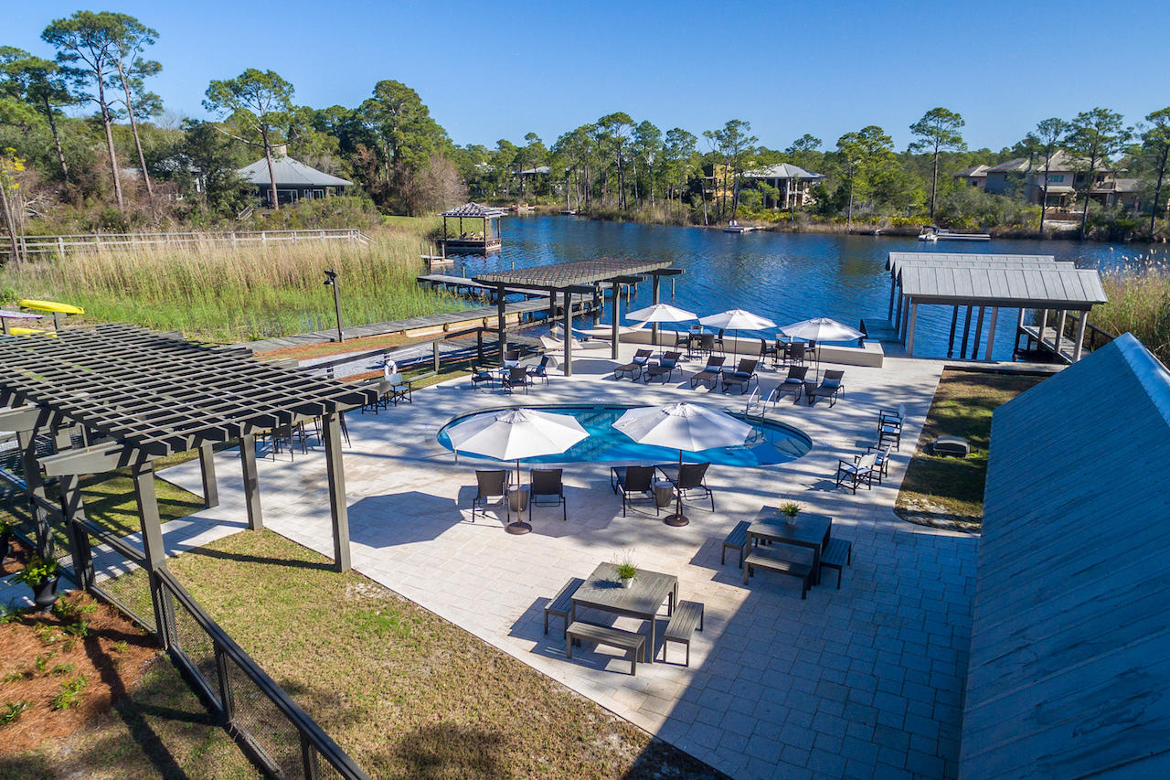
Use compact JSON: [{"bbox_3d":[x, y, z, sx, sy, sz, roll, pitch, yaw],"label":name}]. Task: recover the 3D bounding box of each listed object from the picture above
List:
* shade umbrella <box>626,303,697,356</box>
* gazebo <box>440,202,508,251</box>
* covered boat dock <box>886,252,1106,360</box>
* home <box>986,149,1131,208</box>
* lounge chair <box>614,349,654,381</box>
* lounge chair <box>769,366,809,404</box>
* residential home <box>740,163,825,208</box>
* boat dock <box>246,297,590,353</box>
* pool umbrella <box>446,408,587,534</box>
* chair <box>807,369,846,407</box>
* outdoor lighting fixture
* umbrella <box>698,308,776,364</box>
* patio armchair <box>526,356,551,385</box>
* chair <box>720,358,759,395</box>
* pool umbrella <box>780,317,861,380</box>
[{"bbox_3d":[2.899,-2.069,24.782,2.720,2.450,2.680,0,15,0],"label":"shade umbrella"},{"bbox_3d":[-10.937,-16.068,64.000,5.200,4.500,5.200,3,18,8],"label":"gazebo"},{"bbox_3d":[17.016,-3.928,28.411,6.600,3.400,8.700,5,18,15],"label":"covered boat dock"},{"bbox_3d":[70.778,-31.564,98.000,14.000,8.200,11.000,0,18,0],"label":"home"},{"bbox_3d":[1.777,-0.982,23.676,0.680,0.960,1.550,8,17,28],"label":"lounge chair"},{"bbox_3d":[6.531,-0.214,20.685,0.680,0.880,1.500,13,21,34],"label":"lounge chair"},{"bbox_3d":[41.412,-42.655,136.000,13.000,9.500,13.500,-13,21,-36],"label":"residential home"},{"bbox_3d":[-7.506,-3.709,35.731,20.870,0.600,2.400,-16,23,-41],"label":"boat dock"},{"bbox_3d":[-1.288,1.522,12.477,2.680,2.500,2.680,0,18,0],"label":"pool umbrella"},{"bbox_3d":[7.729,-0.099,20.696,0.680,0.960,1.500,11,18,36],"label":"chair"},{"bbox_3d":[-10.489,-3.457,27.075,0.480,3.030,0.300,0,18,0],"label":"outdoor lighting fixture"},{"bbox_3d":[5.446,-1.767,23.165,2.700,2.320,2.700,0,18,0],"label":"umbrella"},{"bbox_3d":[-1.627,-0.637,22.564,0.660,0.920,0.600,-4,15,-14],"label":"patio armchair"},{"bbox_3d":[5.279,-0.492,22.022,0.680,0.960,1.550,9,17,31],"label":"chair"},{"bbox_3d":[7.658,-1.272,21.363,2.700,2.350,2.700,0,17,0],"label":"pool umbrella"}]

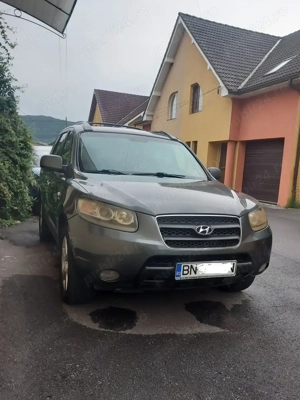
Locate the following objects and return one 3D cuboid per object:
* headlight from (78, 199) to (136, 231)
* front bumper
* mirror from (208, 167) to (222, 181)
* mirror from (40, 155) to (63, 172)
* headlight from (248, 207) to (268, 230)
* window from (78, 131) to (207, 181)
[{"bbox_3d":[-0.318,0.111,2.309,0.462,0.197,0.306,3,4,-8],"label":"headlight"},{"bbox_3d":[0.312,0.385,2.567,1.870,0.600,0.640,2,4,-23],"label":"front bumper"},{"bbox_3d":[0.799,-0.329,3.977,0.235,0.165,0.140,2,4,-23],"label":"mirror"},{"bbox_3d":[-1.017,-0.379,3.215,0.235,0.165,0.140,2,4,-23],"label":"mirror"},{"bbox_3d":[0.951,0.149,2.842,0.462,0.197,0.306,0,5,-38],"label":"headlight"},{"bbox_3d":[-0.075,-0.513,3.552,1.460,0.120,0.810,2,42,-23],"label":"window"}]

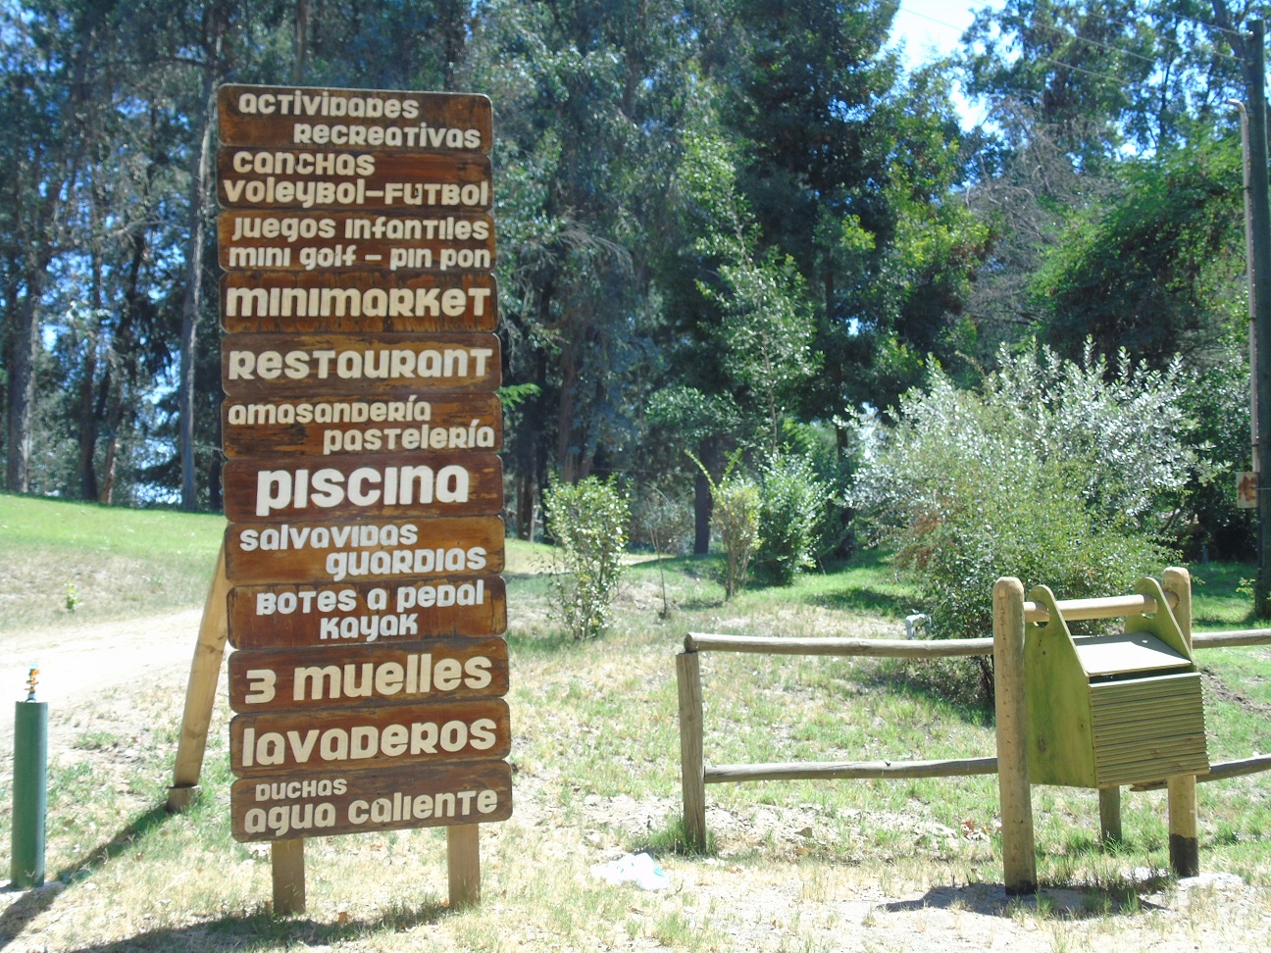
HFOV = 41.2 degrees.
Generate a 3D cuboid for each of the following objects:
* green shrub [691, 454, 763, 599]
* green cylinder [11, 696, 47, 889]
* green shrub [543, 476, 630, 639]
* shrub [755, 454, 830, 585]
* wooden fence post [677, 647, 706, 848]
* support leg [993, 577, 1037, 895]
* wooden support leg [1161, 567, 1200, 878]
[{"bbox_3d":[0.936,0.499,17.589,0.740,1.536,0.660,-1,1,3],"label":"green shrub"},{"bbox_3d":[-2.149,1.126,5.995,0.112,0.651,0.112,1,1,0],"label":"green cylinder"},{"bbox_3d":[-0.399,0.667,13.991,0.720,1.325,0.700,-1,1,-2],"label":"green shrub"},{"bbox_3d":[1.786,0.477,19.289,0.870,1.486,0.820,-1,1,5],"label":"shrub"},{"bbox_3d":[0.216,1.056,6.495,0.085,0.766,0.085,-2,1,0],"label":"wooden fence post"},{"bbox_3d":[1.324,0.907,5.892,0.108,1.098,0.108,-2,1,0],"label":"support leg"},{"bbox_3d":[1.975,0.888,6.112,0.105,1.117,0.105,-2,1,0],"label":"wooden support leg"}]

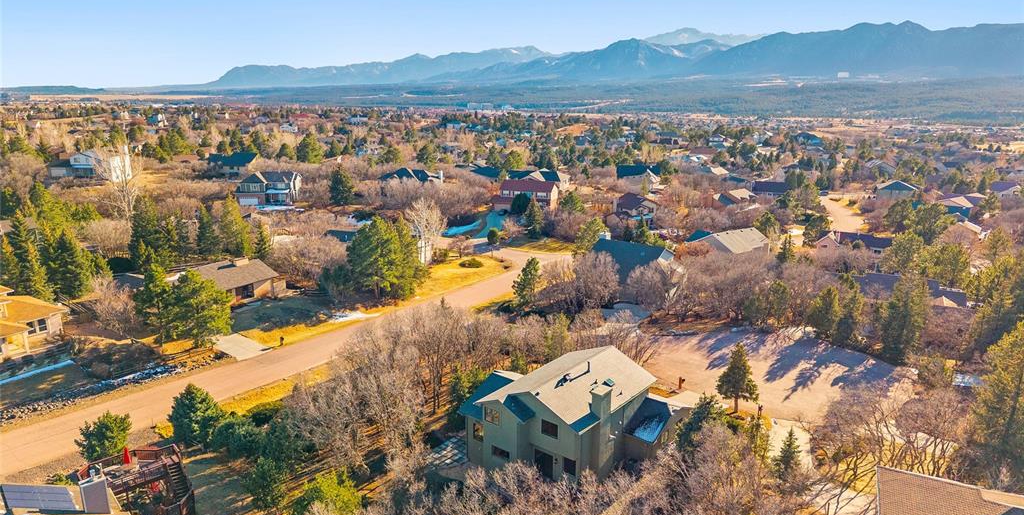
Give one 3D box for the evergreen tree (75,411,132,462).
[{"bbox_3d":[-33.890,14.790,59.220,4.900,5.200,4.900,-8,16,-31],"label":"evergreen tree"}]

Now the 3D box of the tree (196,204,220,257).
[{"bbox_3d":[-56.066,-4.858,129.952,4.250,9.620,4.250,0,14,0],"label":"tree"}]

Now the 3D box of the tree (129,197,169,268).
[{"bbox_3d":[-62.405,-3.996,120.356,6.520,12.460,6.520,0,14,0],"label":"tree"}]

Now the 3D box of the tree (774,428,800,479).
[{"bbox_3d":[22.750,16.080,58.590,2.310,4.650,2.310,0,14,0],"label":"tree"}]

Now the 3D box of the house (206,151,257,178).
[{"bbox_3d":[-97.500,-32.710,250.270,16.000,9.000,12.000,-1,13,-3],"label":"house"}]

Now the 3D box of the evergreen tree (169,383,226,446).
[{"bbox_3d":[-28.320,13.820,64.280,4.900,5.700,4.900,-6,15,-25],"label":"evergreen tree"}]

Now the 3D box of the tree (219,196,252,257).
[{"bbox_3d":[-47.900,-5.250,124.190,5.800,10.940,5.800,-5,14,-21],"label":"tree"}]

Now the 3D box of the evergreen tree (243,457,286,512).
[{"bbox_3d":[-18.686,16.950,53.279,3.180,4.350,3.180,0,14,0],"label":"evergreen tree"}]

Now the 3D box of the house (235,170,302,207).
[{"bbox_3d":[-65.550,-19.050,191.580,14.360,8.340,11.500,0,14,0],"label":"house"}]

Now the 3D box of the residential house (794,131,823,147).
[{"bbox_3d":[159.050,-63.370,380.000,13.800,7.900,11.500,3,14,13],"label":"residential house"}]

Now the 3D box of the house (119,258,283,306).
[{"bbox_3d":[-43.400,3.640,98.970,11.500,5.100,18.500,9,16,34],"label":"house"}]

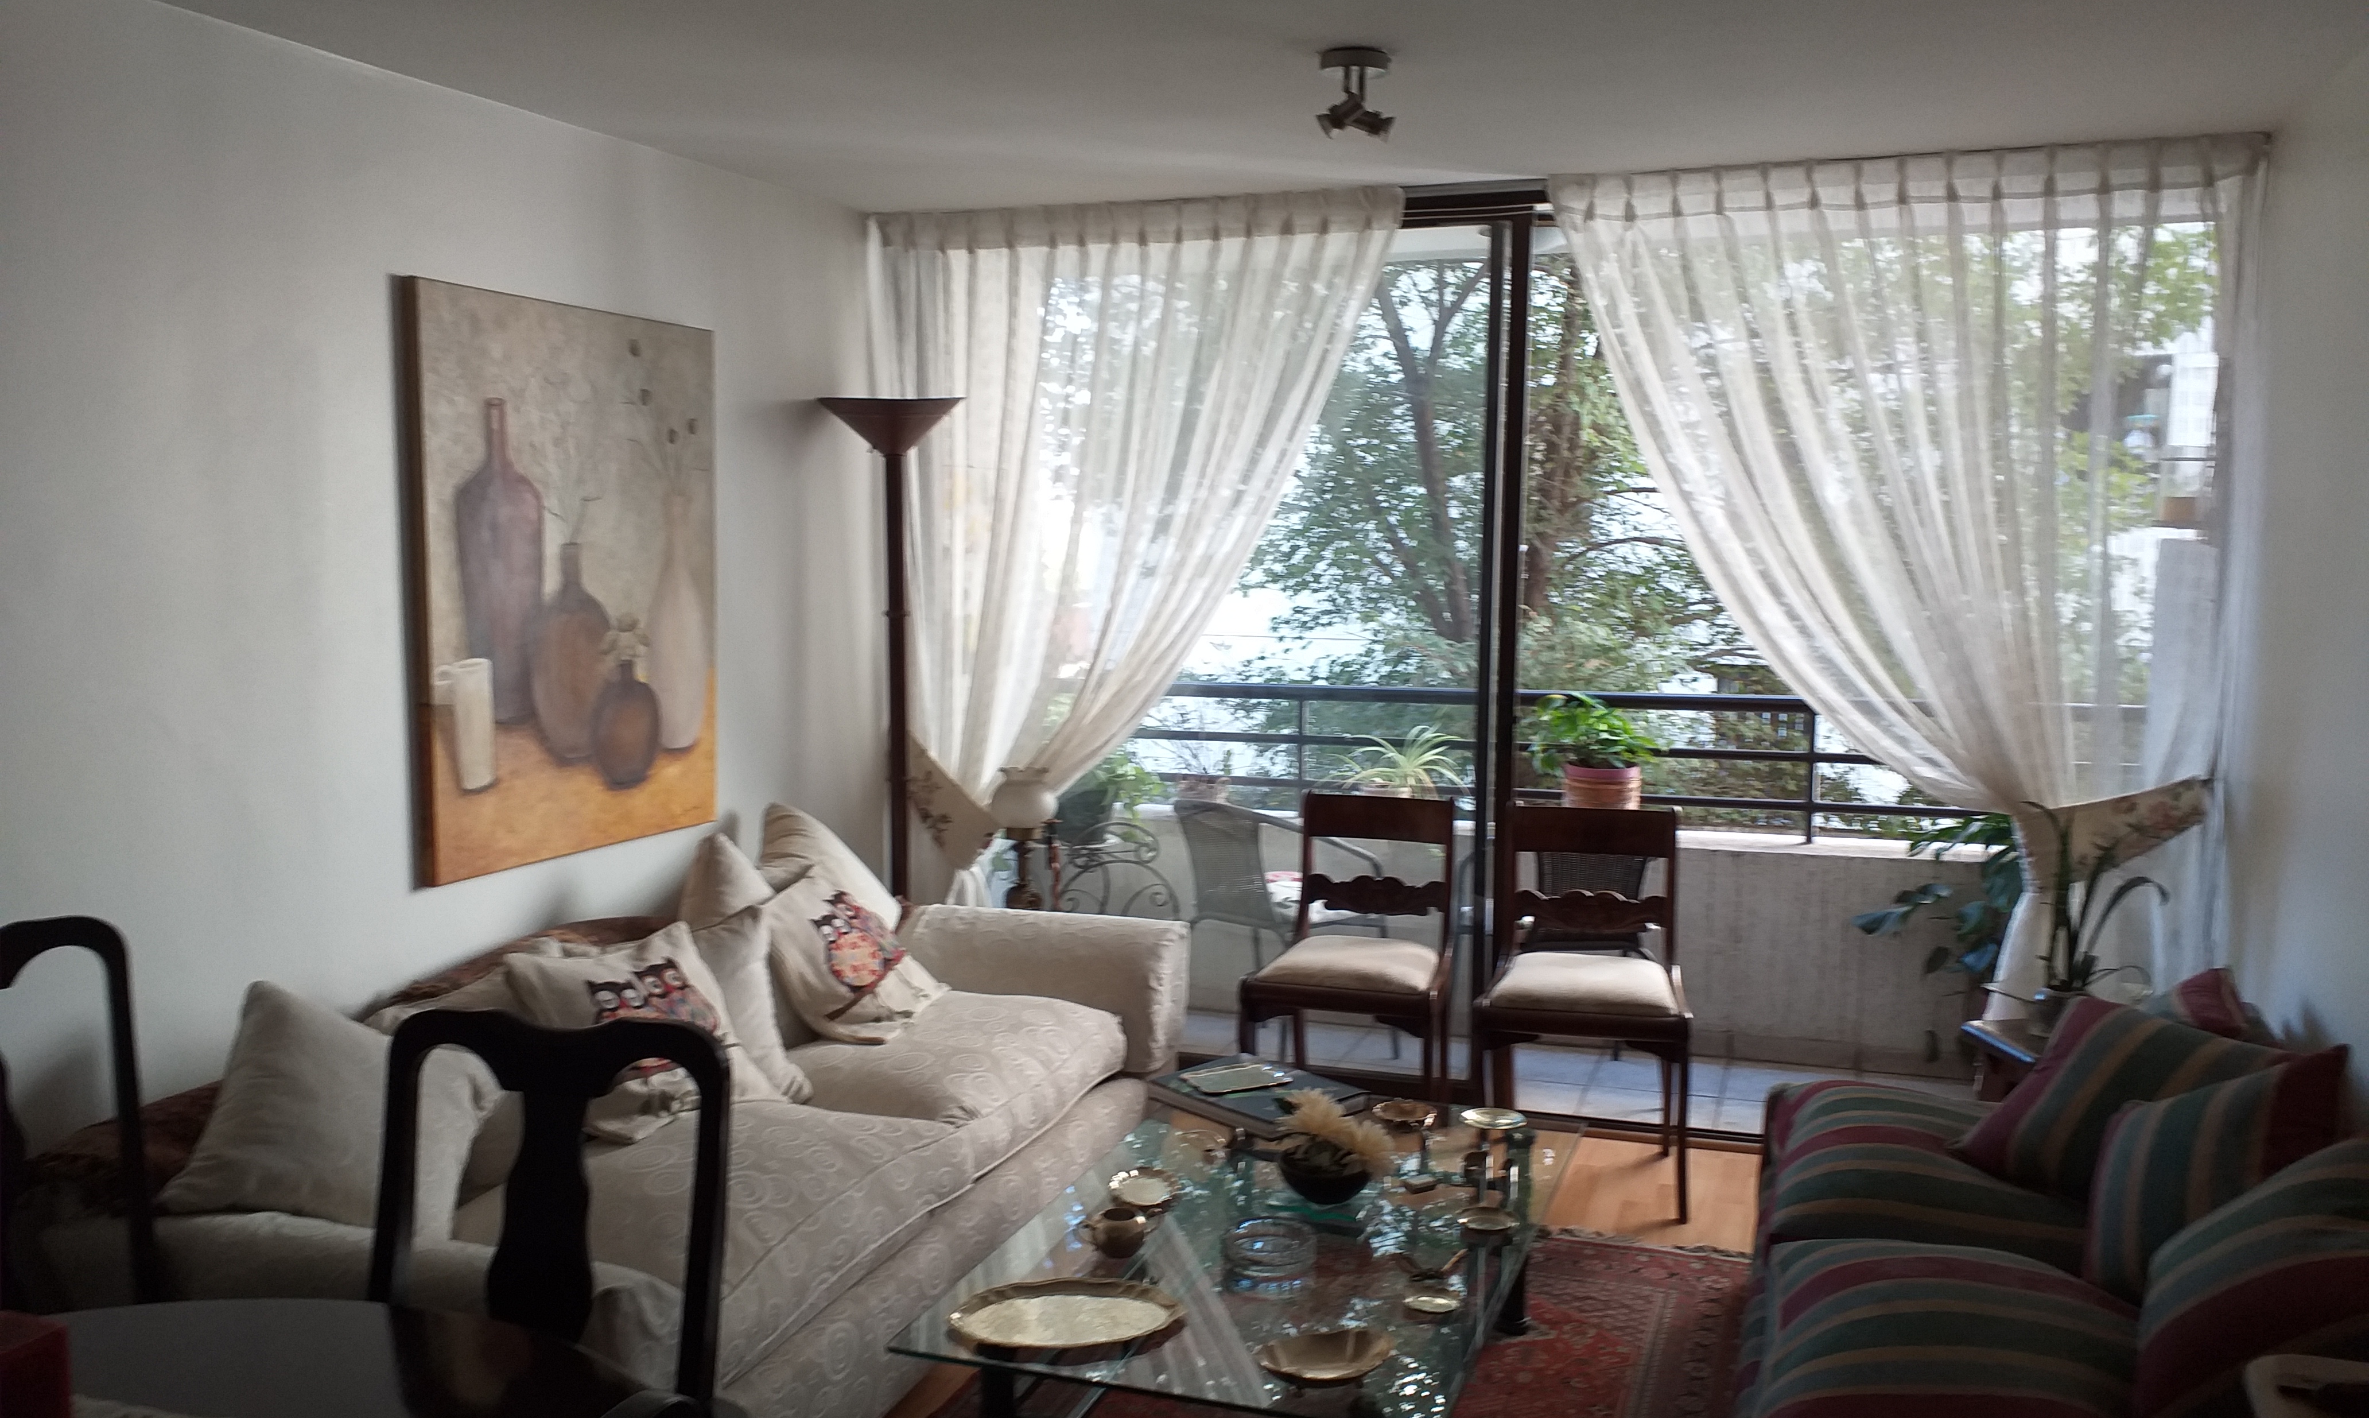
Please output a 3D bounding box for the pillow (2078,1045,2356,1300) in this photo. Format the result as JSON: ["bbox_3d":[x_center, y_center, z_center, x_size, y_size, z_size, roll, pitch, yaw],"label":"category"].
[{"bbox_3d":[1.479,0.653,2.522,0.140,0.360,0.400,23,-18,-14],"label":"pillow"}]

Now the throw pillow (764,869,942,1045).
[{"bbox_3d":[-0.734,0.544,3.973,0.140,0.410,0.410,-44,-2,14],"label":"throw pillow"}]

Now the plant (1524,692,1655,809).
[{"bbox_3d":[1.219,0.144,5.356,0.390,0.410,0.390,2,6,19],"label":"plant"}]

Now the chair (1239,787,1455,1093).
[{"bbox_3d":[0.423,0.660,4.260,0.455,0.860,0.490,2,6,19],"label":"chair"}]

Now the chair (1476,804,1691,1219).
[{"bbox_3d":[0.933,0.674,4.142,0.465,0.855,0.490,2,6,12],"label":"chair"}]

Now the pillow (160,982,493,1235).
[{"bbox_3d":[-1.319,0.670,2.812,0.430,0.430,0.150,24,-51,-30],"label":"pillow"}]

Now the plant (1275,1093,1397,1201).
[{"bbox_3d":[0.248,0.729,2.958,0.195,0.180,0.160,1,6,5],"label":"plant"}]

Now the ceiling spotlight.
[{"bbox_3d":[0.308,-1.111,3.229,0.140,0.150,0.130,1,6,5],"label":"ceiling spotlight"}]

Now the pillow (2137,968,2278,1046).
[{"bbox_3d":[1.758,0.661,3.170,0.140,0.380,0.410,20,-9,-8],"label":"pillow"}]

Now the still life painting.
[{"bbox_3d":[-1.290,-0.272,3.809,0.035,1.160,0.945,2,6,19],"label":"still life painting"}]

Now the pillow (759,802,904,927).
[{"bbox_3d":[-0.852,0.448,4.214,0.140,0.450,0.450,-42,15,7],"label":"pillow"}]

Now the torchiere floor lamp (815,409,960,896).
[{"bbox_3d":[-0.751,0.098,4.785,0.380,1.850,0.380,3,6,21],"label":"torchiere floor lamp"}]

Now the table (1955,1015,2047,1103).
[{"bbox_3d":[1.832,0.932,3.635,0.350,0.500,0.340,0,6,-10],"label":"table"}]

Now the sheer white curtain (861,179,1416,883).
[{"bbox_3d":[-0.169,-0.139,4.754,1.500,2.330,0.130,2,6,19],"label":"sheer white curtain"}]

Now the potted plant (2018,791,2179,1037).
[{"bbox_3d":[1.803,0.411,3.513,0.290,0.470,0.250,3,6,21],"label":"potted plant"}]

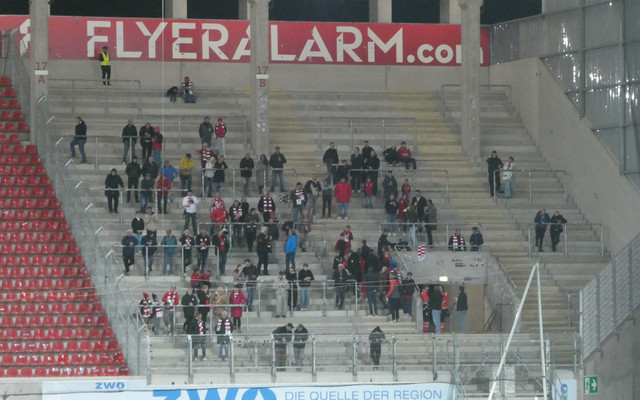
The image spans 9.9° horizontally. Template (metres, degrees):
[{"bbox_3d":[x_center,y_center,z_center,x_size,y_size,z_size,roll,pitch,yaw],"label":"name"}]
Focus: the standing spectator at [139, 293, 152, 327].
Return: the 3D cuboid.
[{"bbox_3d":[-6.329,4.101,134.504,0.500,1.473,0.340,0,-1,-9],"label":"standing spectator"}]

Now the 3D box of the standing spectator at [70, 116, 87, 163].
[{"bbox_3d":[-9.432,-2.336,144.571,0.660,1.818,0.500,0,-1,-6],"label":"standing spectator"}]

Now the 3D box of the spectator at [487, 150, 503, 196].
[{"bbox_3d":[6.966,-1.045,147.190,0.600,1.811,0.380,0,-1,-11],"label":"spectator"}]

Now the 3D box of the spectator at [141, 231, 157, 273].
[{"bbox_3d":[-6.455,1.982,139.573,0.600,1.623,0.500,0,-1,-7],"label":"spectator"}]

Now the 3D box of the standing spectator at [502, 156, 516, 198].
[{"bbox_3d":[7.634,-0.900,148.961,0.450,1.704,0.480,0,-1,-27],"label":"standing spectator"}]

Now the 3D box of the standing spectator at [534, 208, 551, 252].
[{"bbox_3d":[8.618,1.189,143.388,0.580,1.679,0.450,0,-1,-3],"label":"standing spectator"}]

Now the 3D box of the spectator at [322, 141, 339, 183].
[{"bbox_3d":[0.436,-1.406,146.441,0.580,1.743,0.380,0,-1,-21],"label":"spectator"}]

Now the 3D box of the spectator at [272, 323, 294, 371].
[{"bbox_3d":[-1.331,5.287,132.980,0.580,1.762,0.580,0,-1,-24],"label":"spectator"}]

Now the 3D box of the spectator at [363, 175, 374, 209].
[{"bbox_3d":[1.985,-0.273,149.785,0.405,1.252,0.300,0,-1,-8],"label":"spectator"}]

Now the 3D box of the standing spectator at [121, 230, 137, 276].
[{"bbox_3d":[-7.281,2.007,141.482,0.520,1.741,0.400,0,-2,-18],"label":"standing spectator"}]

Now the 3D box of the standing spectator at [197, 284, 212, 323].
[{"bbox_3d":[-4.293,4.028,138.284,0.420,1.690,0.500,-1,-2,30],"label":"standing spectator"}]

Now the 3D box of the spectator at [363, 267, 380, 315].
[{"bbox_3d":[1.915,3.411,137.482,0.580,1.878,0.380,0,-1,3],"label":"spectator"}]

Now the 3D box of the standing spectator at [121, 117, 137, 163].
[{"bbox_3d":[-7.614,-2.318,147.801,0.580,1.823,0.420,0,-1,-11],"label":"standing spectator"}]

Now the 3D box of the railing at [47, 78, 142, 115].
[{"bbox_3d":[-9.195,-4.131,148.080,4.200,1.398,0.080,0,-1,-17],"label":"railing"}]

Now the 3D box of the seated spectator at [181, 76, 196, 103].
[{"bbox_3d":[-5.490,-4.634,155.560,0.631,1.123,0.750,0,-1,-10],"label":"seated spectator"}]

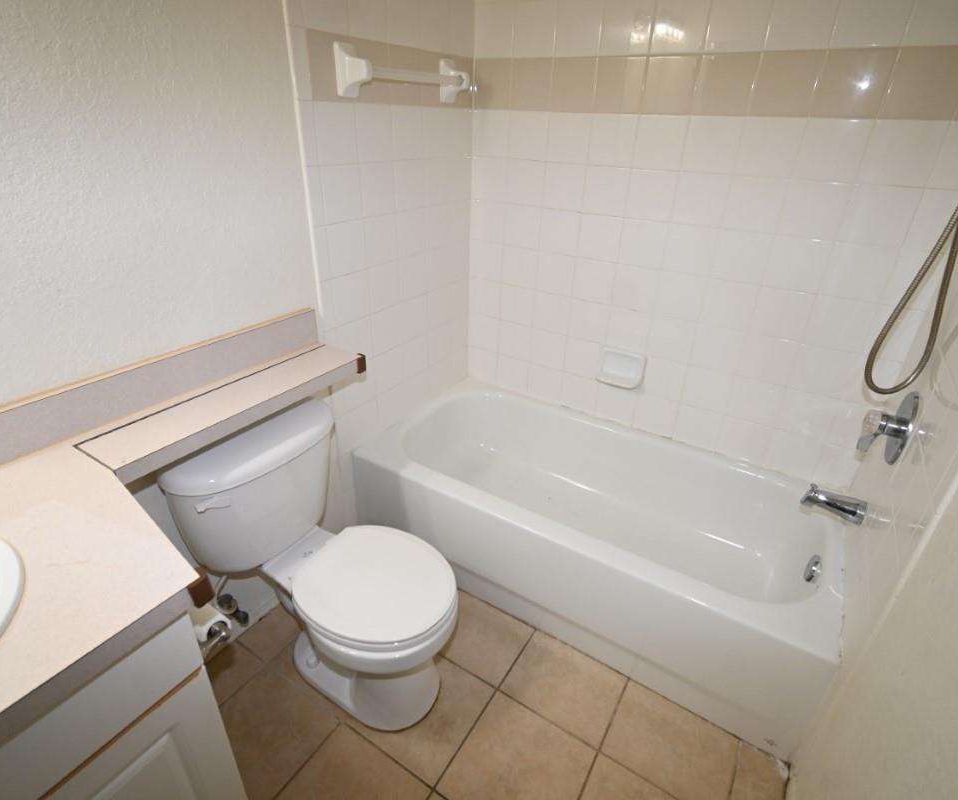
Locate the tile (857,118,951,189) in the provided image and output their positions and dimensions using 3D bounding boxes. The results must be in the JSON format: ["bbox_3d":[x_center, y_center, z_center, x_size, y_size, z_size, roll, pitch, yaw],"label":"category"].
[{"bbox_3d":[1.097,-0.638,1.297,0.152,0.152,0.009,18,32,27],"label":"tile"}]

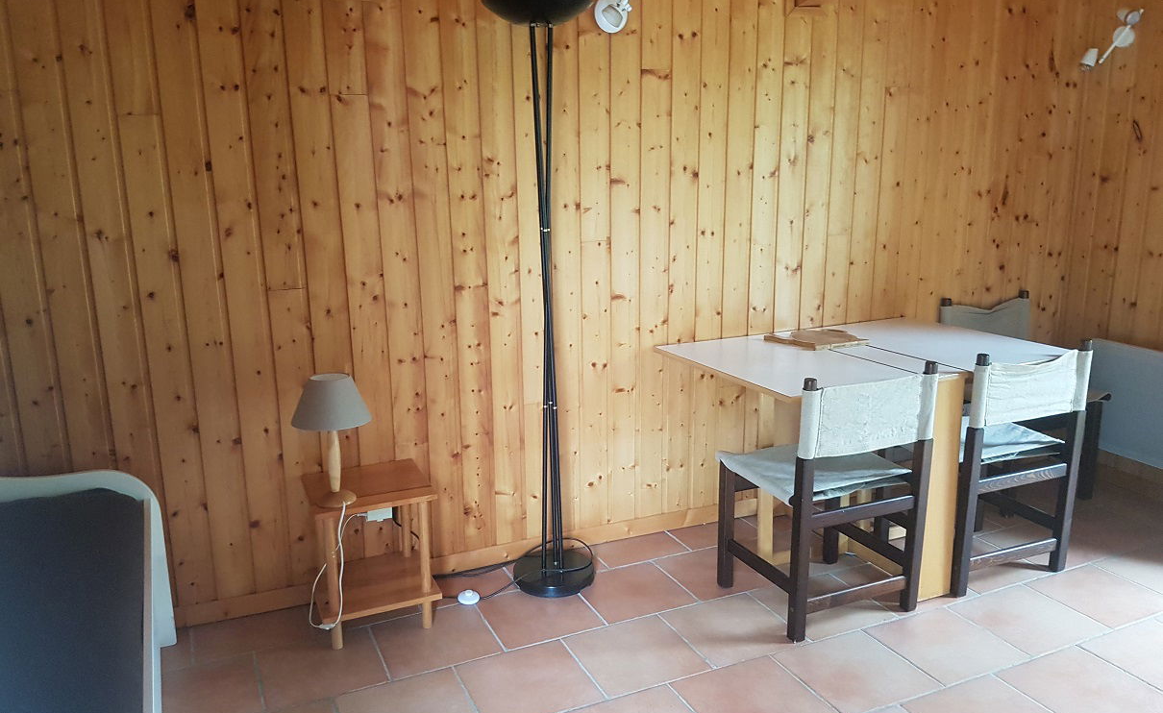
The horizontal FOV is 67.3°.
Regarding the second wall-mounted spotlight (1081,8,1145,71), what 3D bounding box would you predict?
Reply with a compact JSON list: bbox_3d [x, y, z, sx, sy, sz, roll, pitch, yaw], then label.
[{"bbox_3d":[2.210,-1.313,3.628,0.115,0.219,0.202,-7,15,-23],"label":"second wall-mounted spotlight"}]

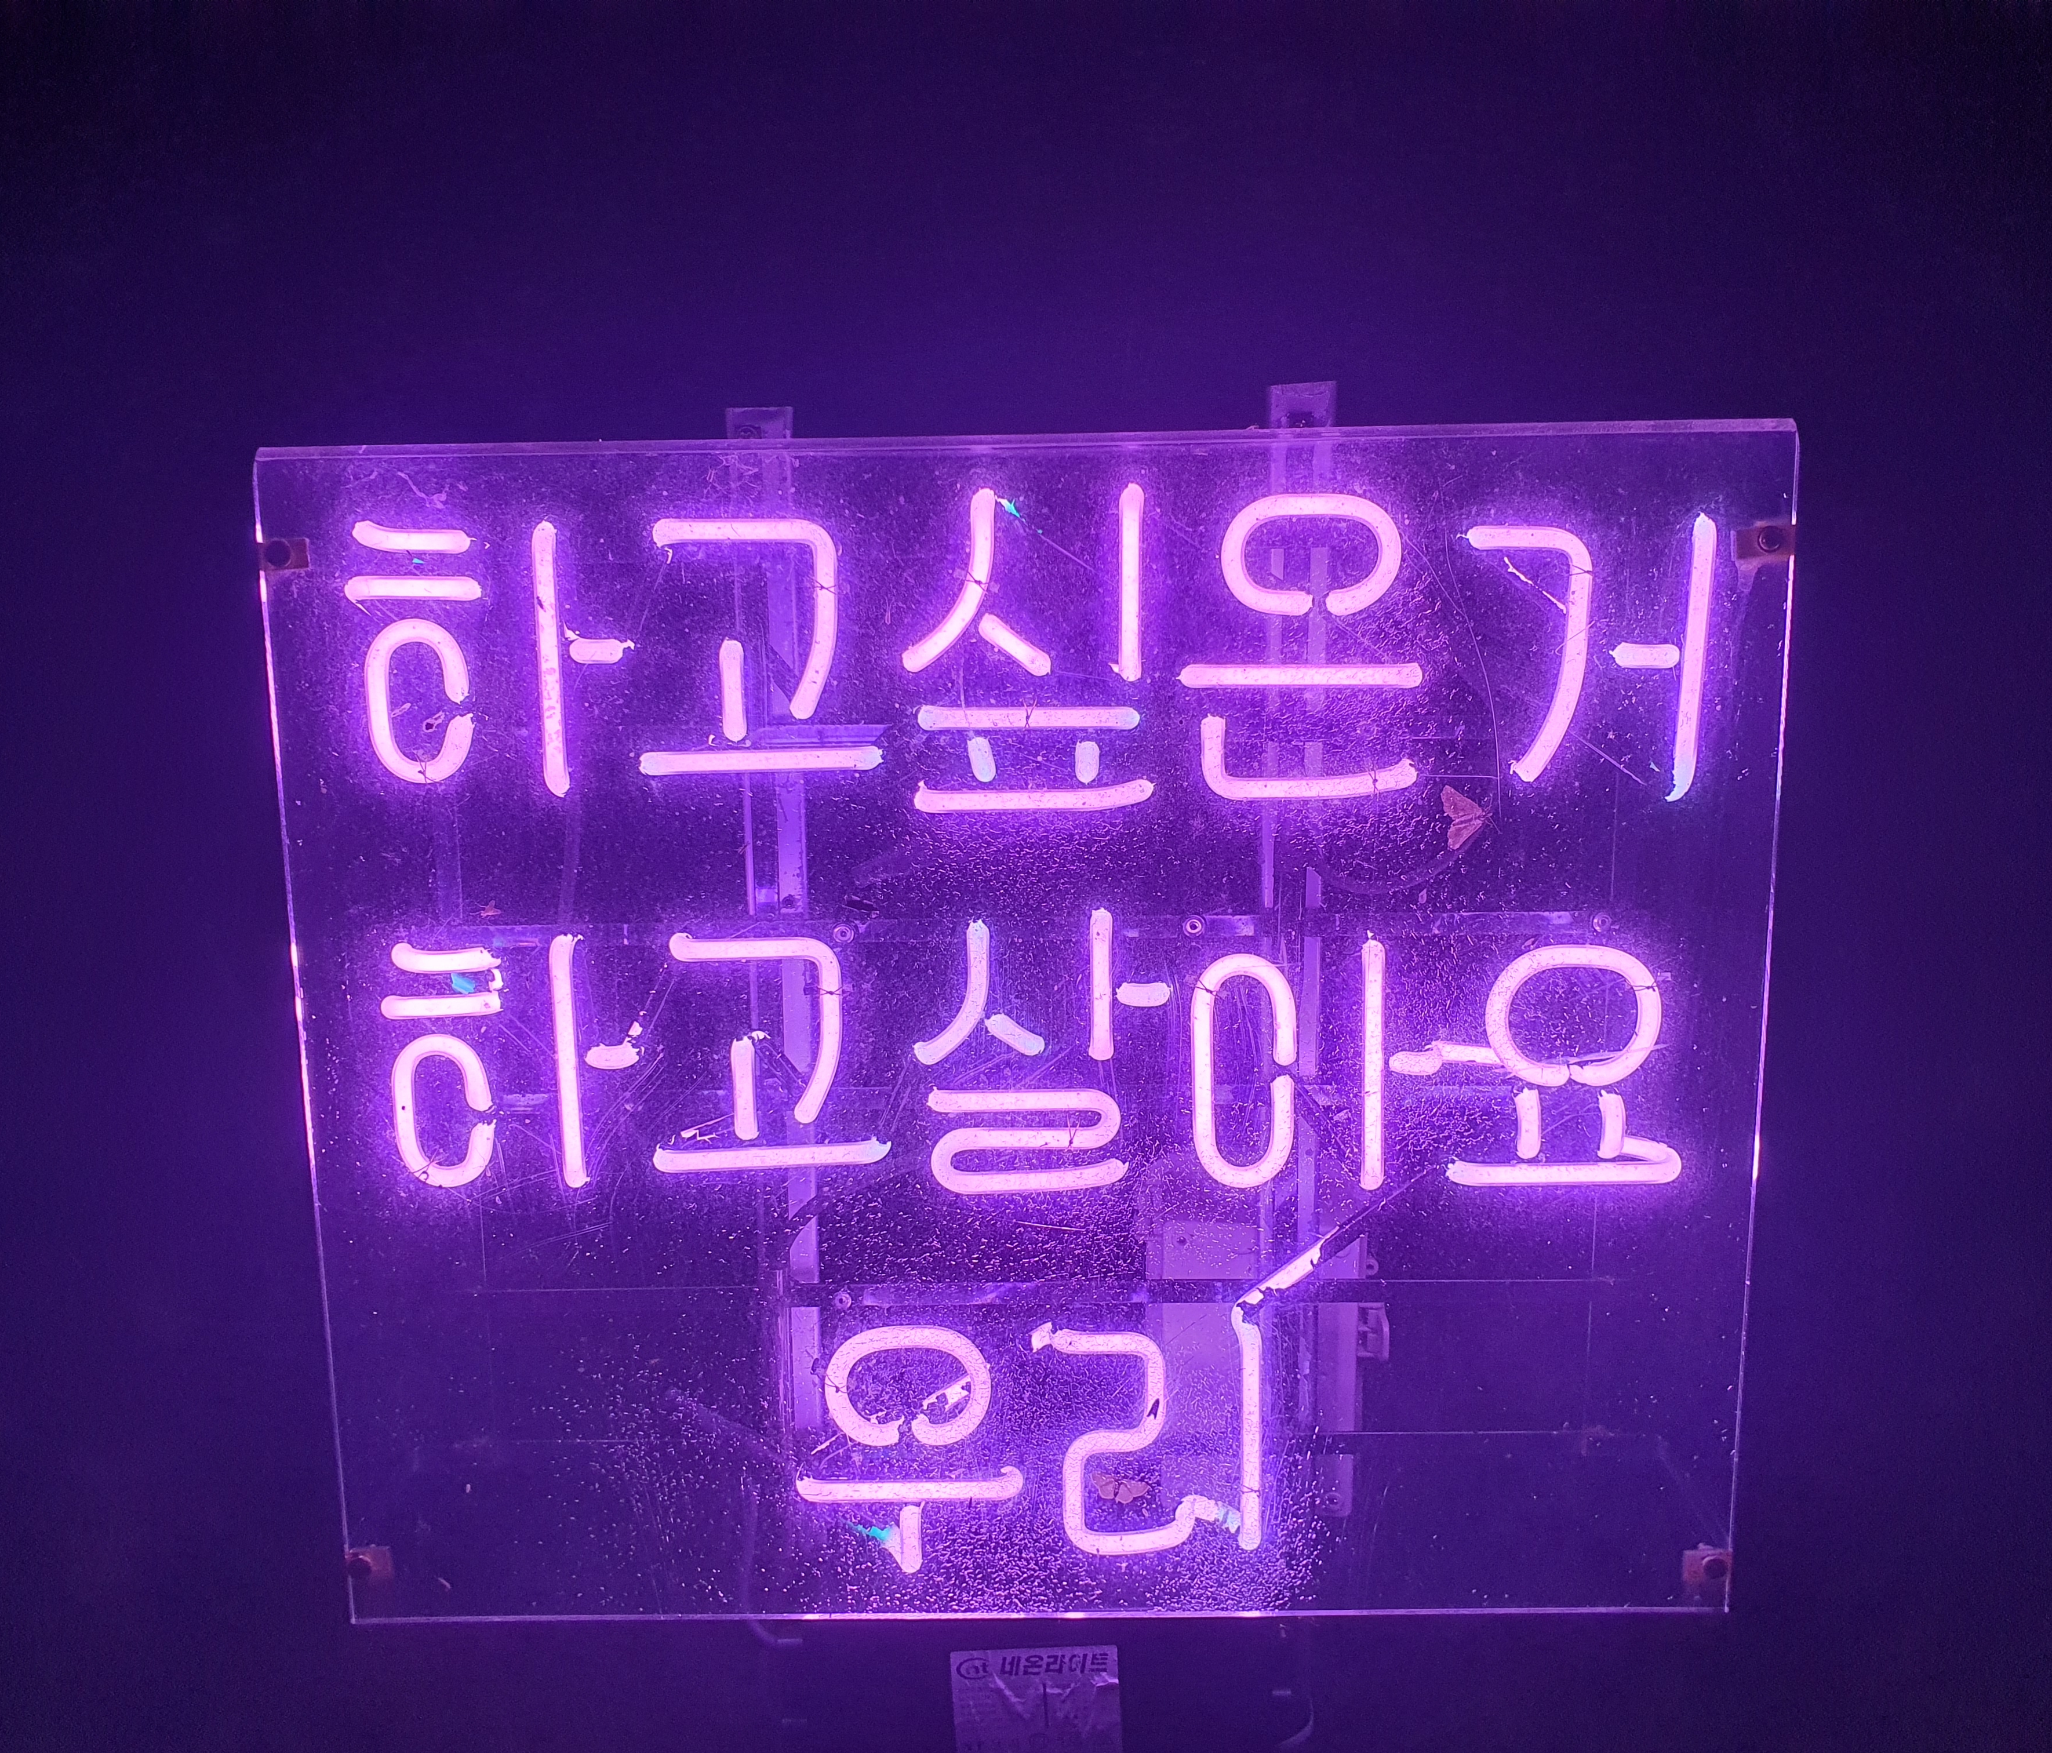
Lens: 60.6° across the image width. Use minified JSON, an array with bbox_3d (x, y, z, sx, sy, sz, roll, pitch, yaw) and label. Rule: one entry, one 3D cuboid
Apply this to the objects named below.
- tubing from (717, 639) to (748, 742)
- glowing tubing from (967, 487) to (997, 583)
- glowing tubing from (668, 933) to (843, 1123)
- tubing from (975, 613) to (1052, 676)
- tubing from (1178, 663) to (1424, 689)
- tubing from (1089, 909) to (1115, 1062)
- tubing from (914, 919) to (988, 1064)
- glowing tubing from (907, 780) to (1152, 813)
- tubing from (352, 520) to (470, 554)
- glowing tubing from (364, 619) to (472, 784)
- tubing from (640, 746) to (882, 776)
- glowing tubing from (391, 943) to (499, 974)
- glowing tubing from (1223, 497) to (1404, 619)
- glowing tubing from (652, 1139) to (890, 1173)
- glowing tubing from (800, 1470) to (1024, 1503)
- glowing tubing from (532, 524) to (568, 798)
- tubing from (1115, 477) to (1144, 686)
[{"bbox_3d":[-0.141,-0.089,0.844,0.011,0.050,0.011,-1,10,1],"label":"tubing"},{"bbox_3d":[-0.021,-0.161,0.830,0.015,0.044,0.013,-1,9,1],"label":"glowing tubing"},{"bbox_3d":[-0.145,0.082,0.942,0.094,0.104,0.015,-1,10,1],"label":"glowing tubing"},{"bbox_3d":[-0.006,-0.119,0.906,0.046,0.012,0.014,39,8,-6],"label":"tubing"},{"bbox_3d":[0.132,-0.096,0.838,0.116,0.011,0.011,0,10,1],"label":"tubing"},{"bbox_3d":[0.040,0.059,0.935,0.012,0.083,0.014,0,10,1],"label":"tubing"},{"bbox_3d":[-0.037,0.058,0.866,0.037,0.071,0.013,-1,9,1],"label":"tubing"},{"bbox_3d":[0.004,-0.042,0.919,0.125,0.016,0.016,-1,10,1],"label":"glowing tubing"},{"bbox_3d":[-0.292,-0.161,0.833,0.055,0.015,0.013,-1,9,1],"label":"tubing"},{"bbox_3d":[-0.292,-0.084,0.847,0.050,0.080,0.013,-1,10,1],"label":"glowing tubing"},{"bbox_3d":[-0.139,-0.061,0.917,0.127,0.013,0.014,-1,10,1],"label":"tubing"},{"bbox_3d":[-0.310,0.044,0.938,0.058,0.014,0.015,2,10,1],"label":"glowing tubing"},{"bbox_3d":[0.135,-0.152,0.829,0.084,0.056,0.013,-1,9,1],"label":"glowing tubing"},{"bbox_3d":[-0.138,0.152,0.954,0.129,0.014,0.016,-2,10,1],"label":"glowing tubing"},{"bbox_3d":[-0.061,0.315,0.911,0.119,0.014,0.011,-3,10,1],"label":"glowing tubing"},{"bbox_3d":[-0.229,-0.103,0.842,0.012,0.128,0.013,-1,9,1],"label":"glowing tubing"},{"bbox_3d":[0.053,-0.150,0.899,0.012,0.100,0.014,0,10,1],"label":"tubing"}]

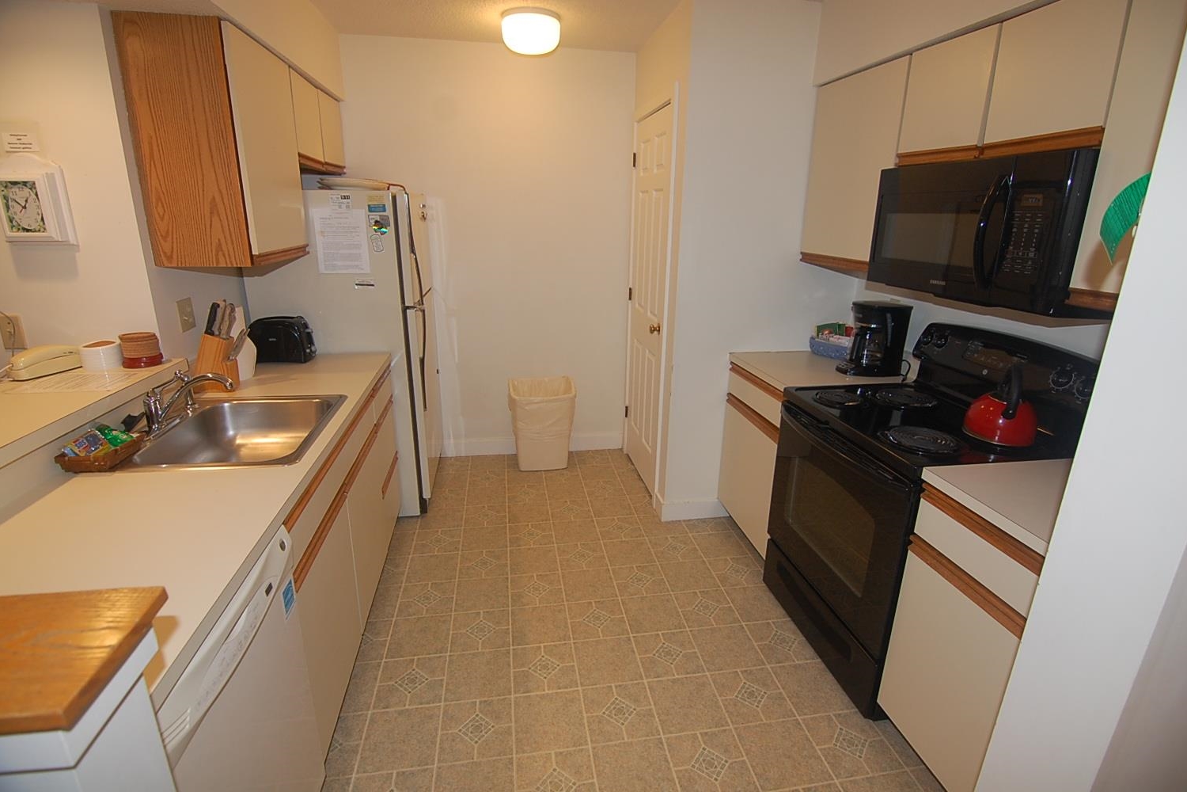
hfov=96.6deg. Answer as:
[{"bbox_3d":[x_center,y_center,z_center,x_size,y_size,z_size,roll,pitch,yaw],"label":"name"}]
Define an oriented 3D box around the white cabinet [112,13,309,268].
[{"bbox_3d":[-1.401,-0.906,2.029,0.325,0.775,0.564,-2,18,-10],"label":"white cabinet"}]

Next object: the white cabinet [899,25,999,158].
[{"bbox_3d":[1.371,-1.019,1.860,0.330,0.386,0.357,-2,18,-10],"label":"white cabinet"}]

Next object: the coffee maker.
[{"bbox_3d":[1.294,-0.271,2.483,0.265,0.320,0.190,0,18,-5],"label":"coffee maker"}]

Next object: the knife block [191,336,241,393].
[{"bbox_3d":[-1.425,-0.129,1.995,0.170,0.215,0.090,0,18,-4],"label":"knife block"}]

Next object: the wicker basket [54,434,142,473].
[{"bbox_3d":[-1.293,0.148,1.396,0.155,0.060,0.200,-2,18,-10],"label":"wicker basket"}]

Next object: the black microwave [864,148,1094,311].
[{"bbox_3d":[1.352,-0.550,1.761,0.428,0.427,0.723,-2,18,-10],"label":"black microwave"}]

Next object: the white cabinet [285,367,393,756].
[{"bbox_3d":[-1.173,0.488,1.953,0.628,0.858,1.334,-2,18,-10],"label":"white cabinet"}]

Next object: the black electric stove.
[{"bbox_3d":[1.188,0.393,2.014,0.700,1.190,0.750,-2,19,-9],"label":"black electric stove"}]

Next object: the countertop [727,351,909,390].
[{"bbox_3d":[1.098,-0.121,2.590,0.690,0.045,0.630,-2,19,-9],"label":"countertop"}]

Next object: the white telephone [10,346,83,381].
[{"bbox_3d":[-1.734,-0.114,1.657,0.080,0.080,0.205,7,19,16],"label":"white telephone"}]

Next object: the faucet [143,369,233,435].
[{"bbox_3d":[-1.246,0.011,1.640,0.255,0.190,0.150,-2,19,-9],"label":"faucet"}]

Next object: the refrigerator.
[{"bbox_3d":[-1.290,-0.231,2.936,0.790,1.670,0.680,-2,19,-9],"label":"refrigerator"}]

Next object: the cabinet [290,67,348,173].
[{"bbox_3d":[-1.518,-1.331,2.606,0.325,0.369,0.789,-2,18,-10],"label":"cabinet"}]

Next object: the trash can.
[{"bbox_3d":[-0.323,0.208,3.472,0.430,0.550,0.310,-2,19,-9],"label":"trash can"}]

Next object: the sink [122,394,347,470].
[{"bbox_3d":[-1.136,0.188,1.663,0.572,0.186,0.573,-2,18,-10],"label":"sink"}]

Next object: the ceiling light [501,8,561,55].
[{"bbox_3d":[-0.304,-1.785,2.582,0.280,0.135,0.280,-2,18,-10],"label":"ceiling light"}]

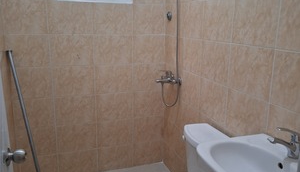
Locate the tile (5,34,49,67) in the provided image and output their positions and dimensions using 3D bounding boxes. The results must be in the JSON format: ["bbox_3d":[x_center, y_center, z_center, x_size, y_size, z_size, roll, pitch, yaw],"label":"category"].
[{"bbox_3d":[-0.908,-0.257,2.000,0.305,0.250,0.010,-4,15,-19],"label":"tile"}]

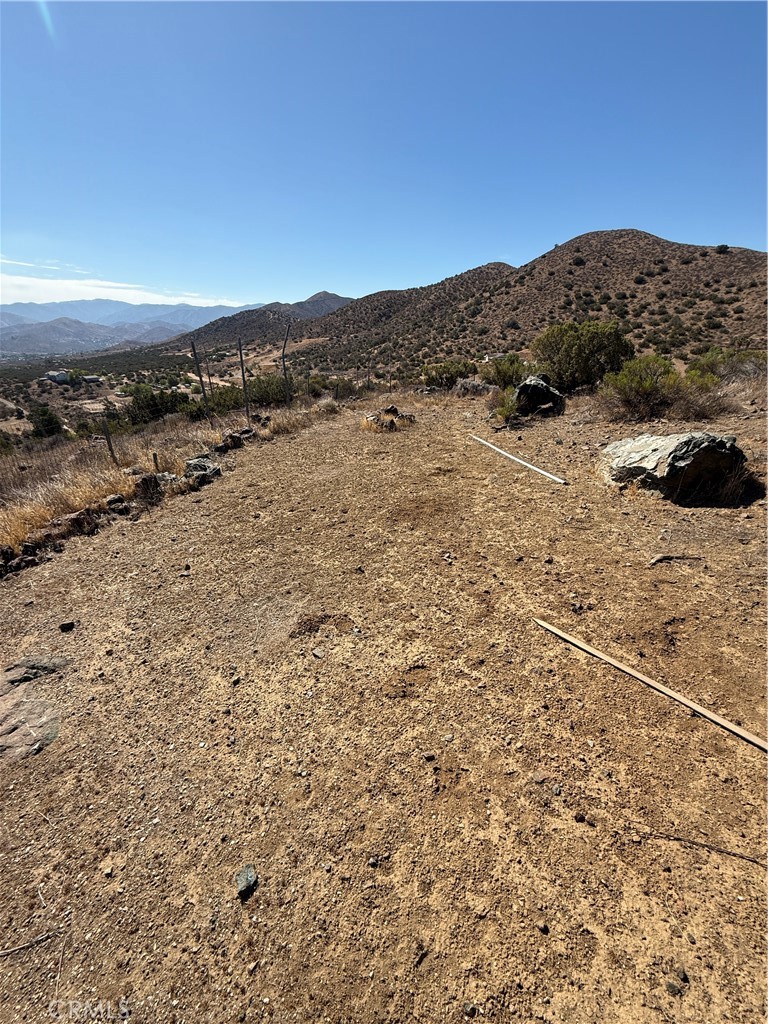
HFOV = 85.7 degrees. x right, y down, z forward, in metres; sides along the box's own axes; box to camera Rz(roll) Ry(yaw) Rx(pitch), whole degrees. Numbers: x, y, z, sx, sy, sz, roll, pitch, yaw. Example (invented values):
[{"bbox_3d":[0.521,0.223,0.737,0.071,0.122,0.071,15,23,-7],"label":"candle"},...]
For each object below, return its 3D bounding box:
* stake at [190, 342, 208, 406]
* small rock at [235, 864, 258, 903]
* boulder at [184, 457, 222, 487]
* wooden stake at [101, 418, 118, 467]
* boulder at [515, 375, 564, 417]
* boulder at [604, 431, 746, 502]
[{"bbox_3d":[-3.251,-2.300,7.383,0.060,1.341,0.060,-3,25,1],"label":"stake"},{"bbox_3d":[-0.410,1.106,1.243,0.070,0.050,0.090,16,30,31],"label":"small rock"},{"bbox_3d":[-1.850,-0.418,4.250,0.366,0.265,0.308,-11,27,-22],"label":"boulder"},{"bbox_3d":[-3.292,-0.827,5.007,0.055,0.607,0.055,-1,25,1],"label":"wooden stake"},{"bbox_3d":[2.711,-2.039,7.242,0.830,0.687,0.632,9,26,18],"label":"boulder"},{"bbox_3d":[2.847,-0.479,4.127,1.210,0.518,0.882,17,30,32],"label":"boulder"}]

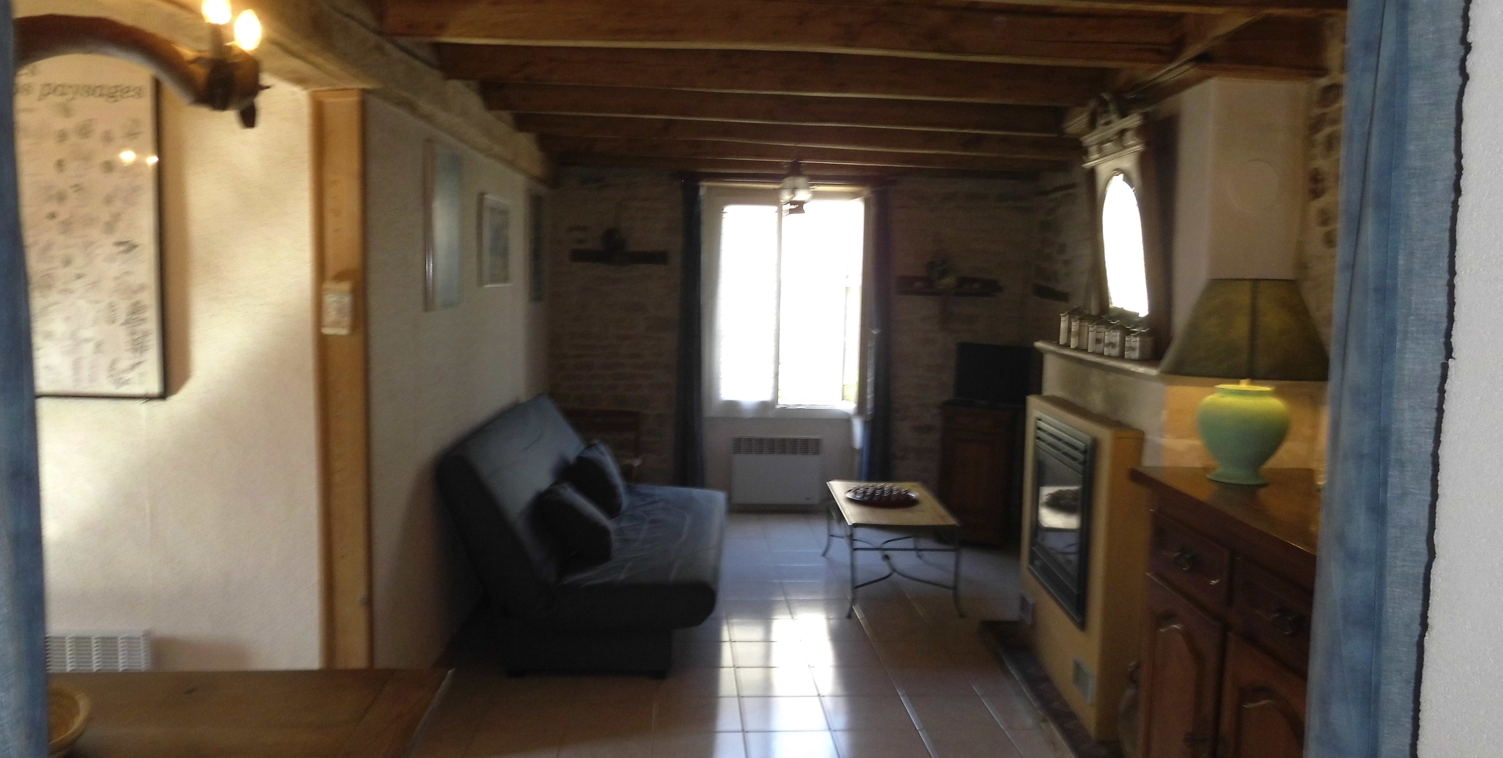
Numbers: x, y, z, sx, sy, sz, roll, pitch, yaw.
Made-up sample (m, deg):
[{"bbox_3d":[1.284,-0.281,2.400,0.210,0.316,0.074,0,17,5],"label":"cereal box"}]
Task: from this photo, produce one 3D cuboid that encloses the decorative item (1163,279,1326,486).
[{"bbox_3d":[1.324,0.005,2.808,0.451,0.537,0.451,2,5,13],"label":"decorative item"}]

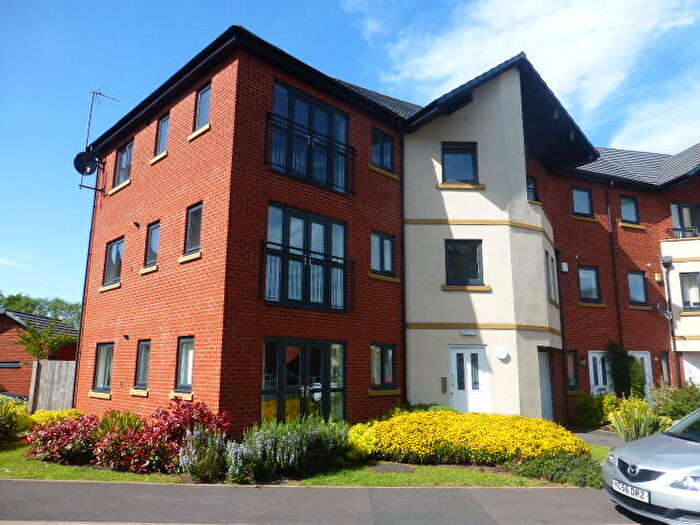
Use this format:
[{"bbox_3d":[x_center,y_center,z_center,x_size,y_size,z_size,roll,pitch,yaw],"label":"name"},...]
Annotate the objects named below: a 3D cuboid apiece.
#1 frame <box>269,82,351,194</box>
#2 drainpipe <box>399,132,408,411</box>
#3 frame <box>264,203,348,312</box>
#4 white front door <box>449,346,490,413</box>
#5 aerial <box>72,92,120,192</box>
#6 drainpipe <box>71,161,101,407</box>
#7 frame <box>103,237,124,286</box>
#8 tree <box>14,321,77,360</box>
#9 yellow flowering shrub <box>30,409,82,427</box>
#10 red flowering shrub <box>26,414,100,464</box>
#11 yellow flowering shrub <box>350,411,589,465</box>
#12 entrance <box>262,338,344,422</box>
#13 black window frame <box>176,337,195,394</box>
[{"bbox_3d":[-0.854,-2.711,10.860,0.120,2.080,2.200,-10,-15,43],"label":"frame"},{"bbox_3d":[1.380,0.283,12.361,0.080,7.750,0.080,-11,-16,44],"label":"drainpipe"},{"bbox_3d":[-0.879,-0.036,10.272,0.110,2.040,2.180,-11,-16,44],"label":"frame"},{"bbox_3d":[2.920,3.110,11.914,0.960,2.040,0.100,0,-11,-1],"label":"white front door"},{"bbox_3d":[-7.524,-3.579,14.318,0.500,2.950,1.000,-11,-16,44],"label":"aerial"},{"bbox_3d":[-7.595,0.598,13.996,0.080,7.650,0.080,-11,-16,44],"label":"drainpipe"},{"bbox_3d":[-6.259,0.006,12.954,1.220,1.210,0.100,-11,-16,44],"label":"frame"},{"bbox_3d":[-10.985,3.616,17.343,2.050,3.000,2.000,7,-13,-31],"label":"tree"},{"bbox_3d":[-6.073,3.363,10.009,1.100,0.700,0.950,0,-11,0],"label":"yellow flowering shrub"},{"bbox_3d":[-4.989,3.071,8.542,1.150,0.720,0.900,0,-11,0],"label":"red flowering shrub"},{"bbox_3d":[2.281,3.293,9.345,4.450,0.750,1.900,0,-11,0],"label":"yellow flowering shrub"},{"bbox_3d":[-0.891,2.611,9.815,0.120,2.100,2.200,-10,-15,43],"label":"entrance"},{"bbox_3d":[-3.158,1.974,9.396,0.680,1.050,0.100,-10,-15,43],"label":"black window frame"}]

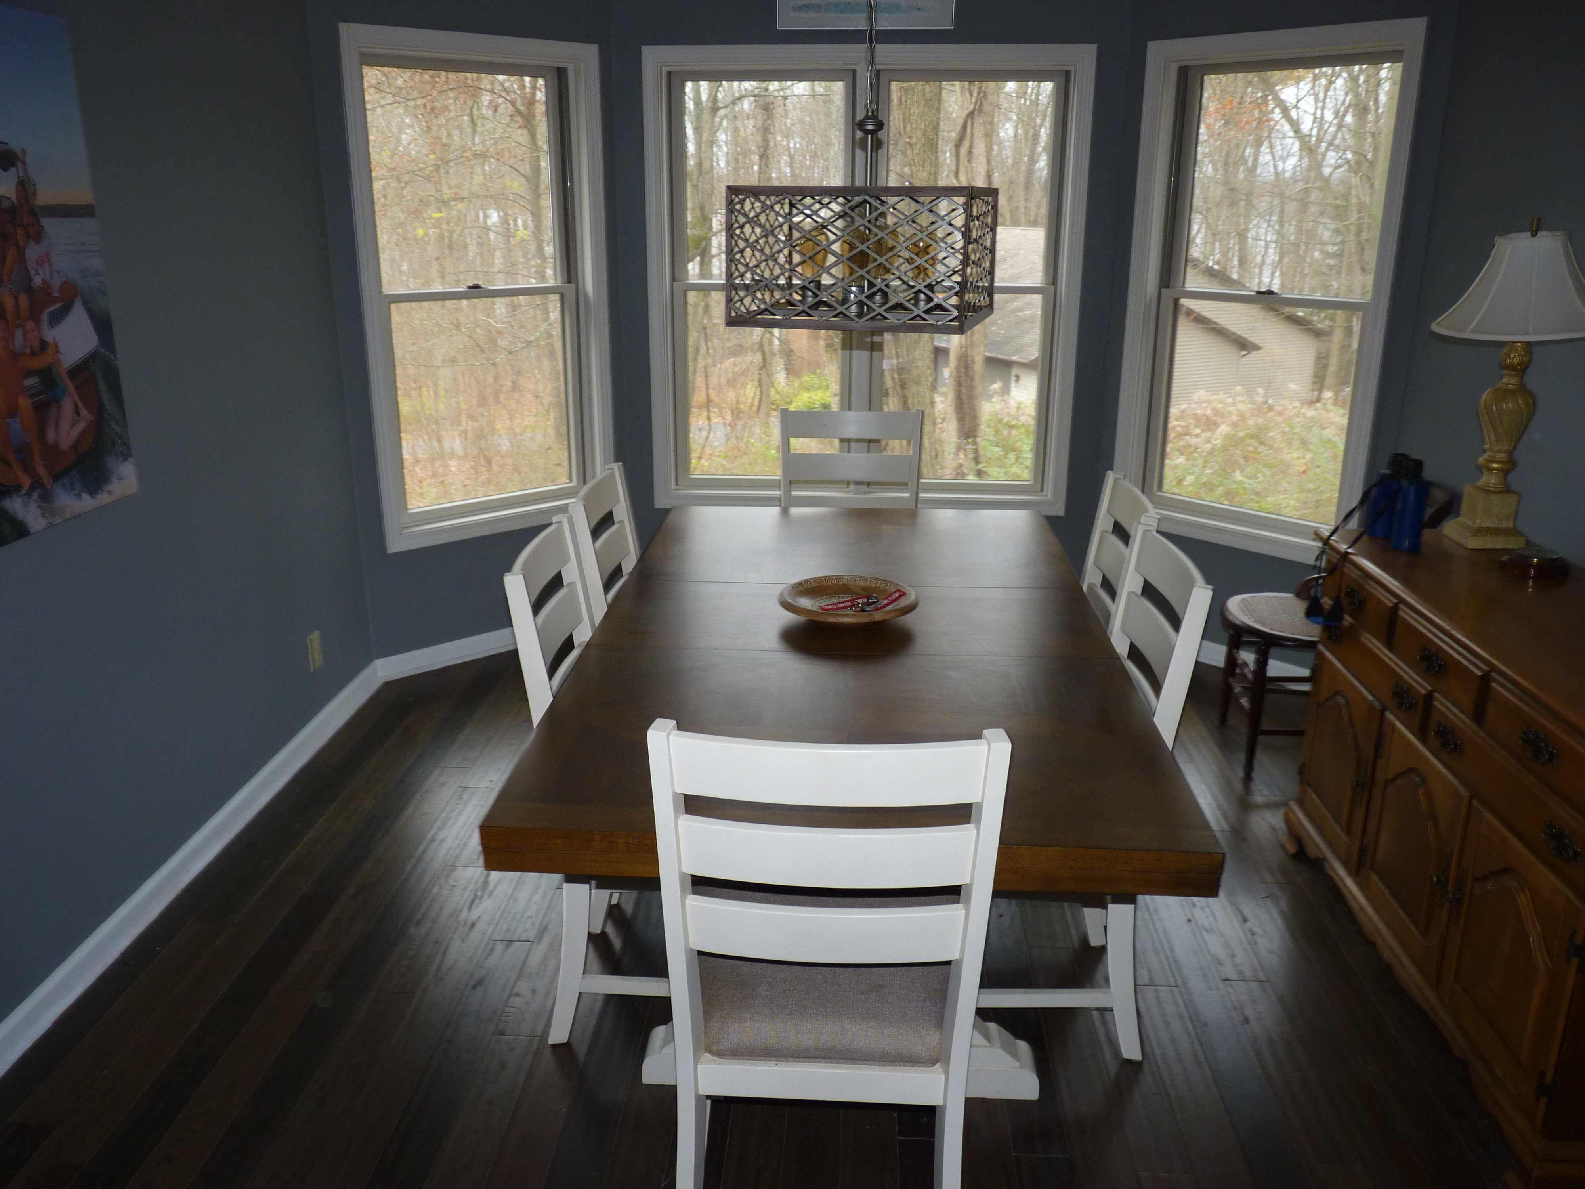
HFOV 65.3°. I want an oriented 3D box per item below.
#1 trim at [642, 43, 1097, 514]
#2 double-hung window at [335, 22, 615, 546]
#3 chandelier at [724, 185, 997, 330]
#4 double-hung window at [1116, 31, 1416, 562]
[{"bbox_3d":[0.261,-1.128,4.595,1.581,1.665,0.100,1,18,3],"label":"trim"},{"bbox_3d":[-1.053,-1.035,4.302,0.917,1.665,0.090,-15,23,-38],"label":"double-hung window"},{"bbox_3d":[0.144,-0.651,2.371,0.440,0.245,0.388,5,19,15],"label":"chandelier"},{"bbox_3d":[1.553,-0.984,4.171,0.090,1.665,0.930,-15,23,-38],"label":"double-hung window"}]

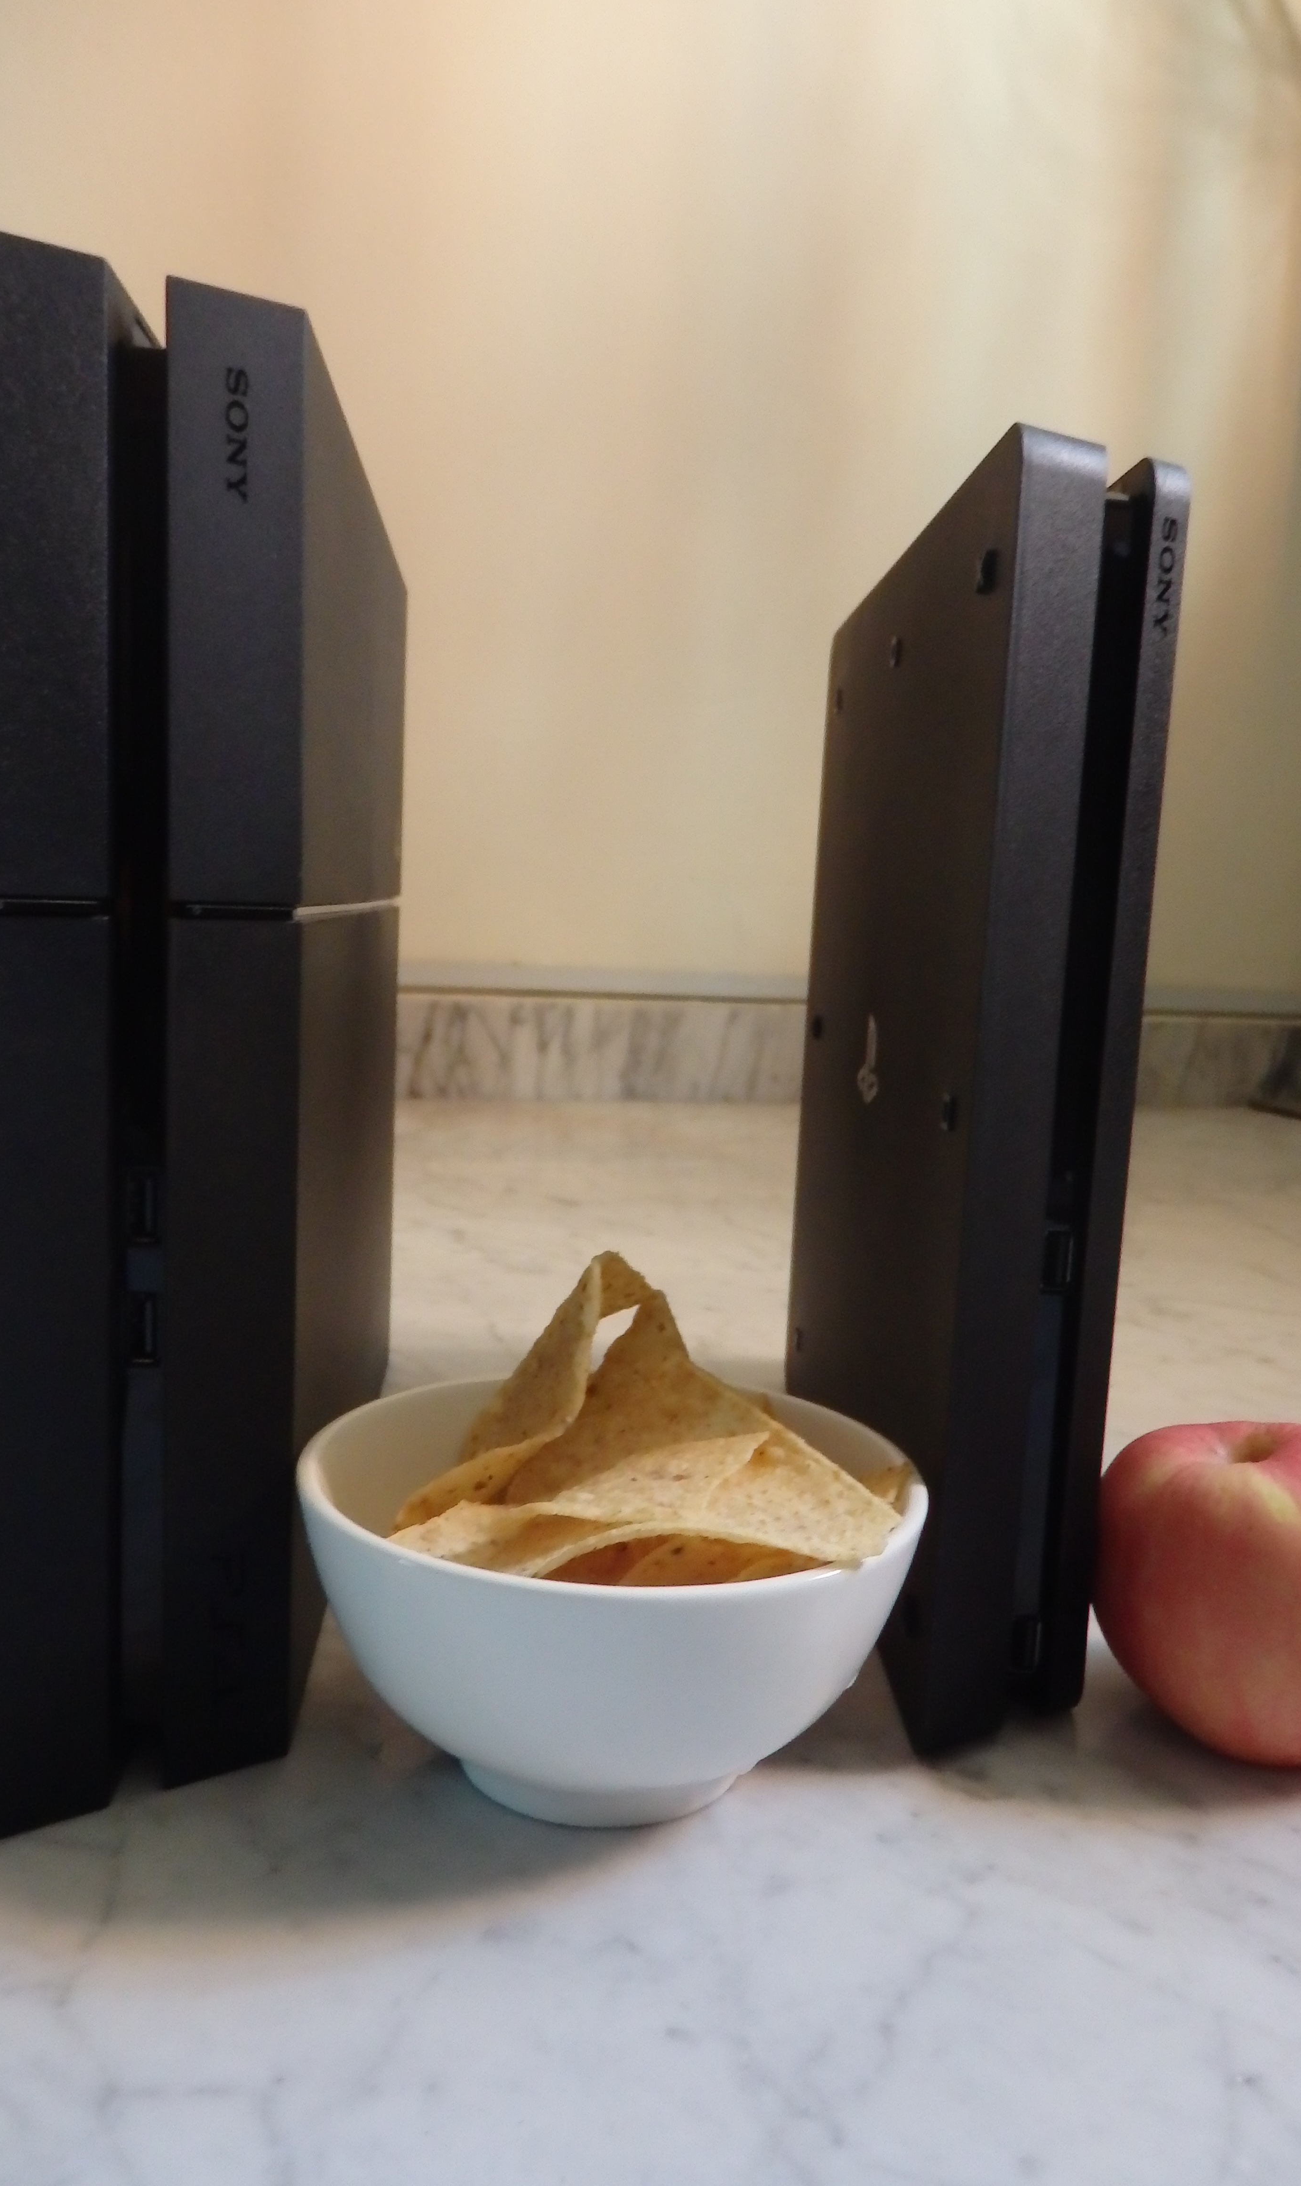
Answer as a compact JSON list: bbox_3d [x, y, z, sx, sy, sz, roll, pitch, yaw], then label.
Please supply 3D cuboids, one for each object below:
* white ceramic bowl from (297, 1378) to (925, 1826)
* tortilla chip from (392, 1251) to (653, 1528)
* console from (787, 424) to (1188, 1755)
[{"bbox_3d":[-0.009,0.104,0.324,0.127,0.061,0.127,3,8,0],"label":"white ceramic bowl"},{"bbox_3d":[-0.026,0.061,0.325,0.057,0.056,0.045,3,8,0],"label":"tortilla chip"},{"bbox_3d":[0.078,-0.010,0.442,0.039,0.265,0.288,2,8,-2],"label":"console"}]

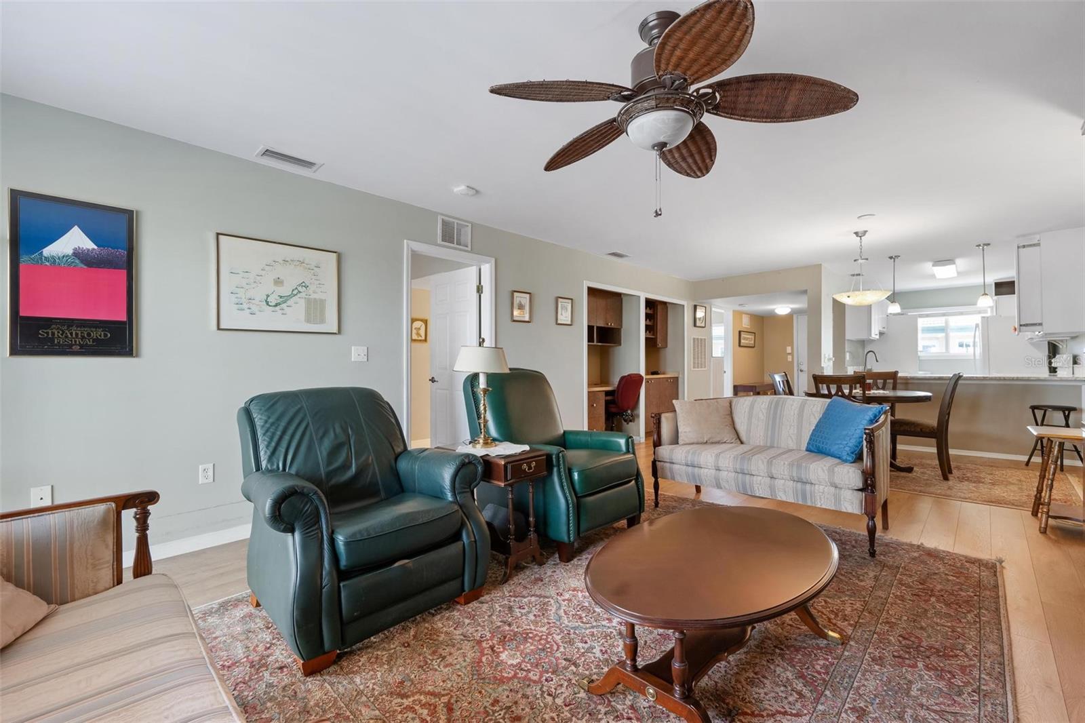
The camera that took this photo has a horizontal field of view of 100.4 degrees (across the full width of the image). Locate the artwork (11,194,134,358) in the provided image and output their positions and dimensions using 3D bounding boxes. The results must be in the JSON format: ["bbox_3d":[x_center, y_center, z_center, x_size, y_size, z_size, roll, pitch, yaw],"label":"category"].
[{"bbox_3d":[-2.426,-0.432,2.357,0.030,0.815,0.458,0,0,44],"label":"artwork"}]

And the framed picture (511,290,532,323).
[{"bbox_3d":[-0.207,-0.562,4.626,0.024,0.312,0.257,0,0,44],"label":"framed picture"}]

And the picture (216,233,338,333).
[{"bbox_3d":[-1.752,-0.499,3.056,0.027,0.602,0.745,0,0,44],"label":"picture"}]

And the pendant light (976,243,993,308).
[{"bbox_3d":[5.041,-0.963,5.165,0.135,0.725,0.135,0,0,44],"label":"pendant light"}]

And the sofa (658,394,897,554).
[{"bbox_3d":[1.596,0.699,3.284,1.450,0.870,0.680,0,0,41],"label":"sofa"}]

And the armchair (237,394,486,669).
[{"bbox_3d":[-0.907,0.634,2.212,0.970,0.990,0.980,0,0,44],"label":"armchair"}]

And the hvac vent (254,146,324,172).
[{"bbox_3d":[-1.630,-1.292,2.927,0.205,0.018,0.345,0,0,44],"label":"hvac vent"}]

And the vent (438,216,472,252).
[{"bbox_3d":[-0.780,-1.152,4.069,0.018,0.240,0.360,0,0,44],"label":"vent"}]

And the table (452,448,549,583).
[{"bbox_3d":[-0.293,0.810,2.545,0.560,0.635,0.330,0,0,42],"label":"table"}]

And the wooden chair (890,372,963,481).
[{"bbox_3d":[3.777,0.612,4.506,0.450,1.000,0.580,0,0,-42],"label":"wooden chair"}]

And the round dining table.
[{"bbox_3d":[3.421,0.729,4.811,1.100,0.775,1.100,0,0,44],"label":"round dining table"}]

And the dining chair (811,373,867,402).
[{"bbox_3d":[2.898,0.618,4.344,0.450,1.000,0.580,0,0,41],"label":"dining chair"}]

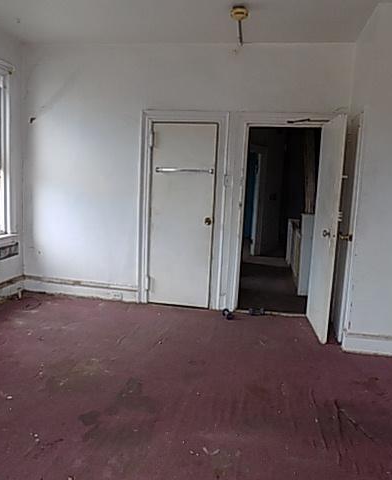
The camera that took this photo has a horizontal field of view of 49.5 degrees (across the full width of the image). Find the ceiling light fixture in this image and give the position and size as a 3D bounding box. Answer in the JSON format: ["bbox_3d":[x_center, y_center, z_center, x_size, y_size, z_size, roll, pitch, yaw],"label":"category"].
[{"bbox_3d":[0.361,-1.768,3.539,0.146,0.298,0.146,4,8,8],"label":"ceiling light fixture"}]

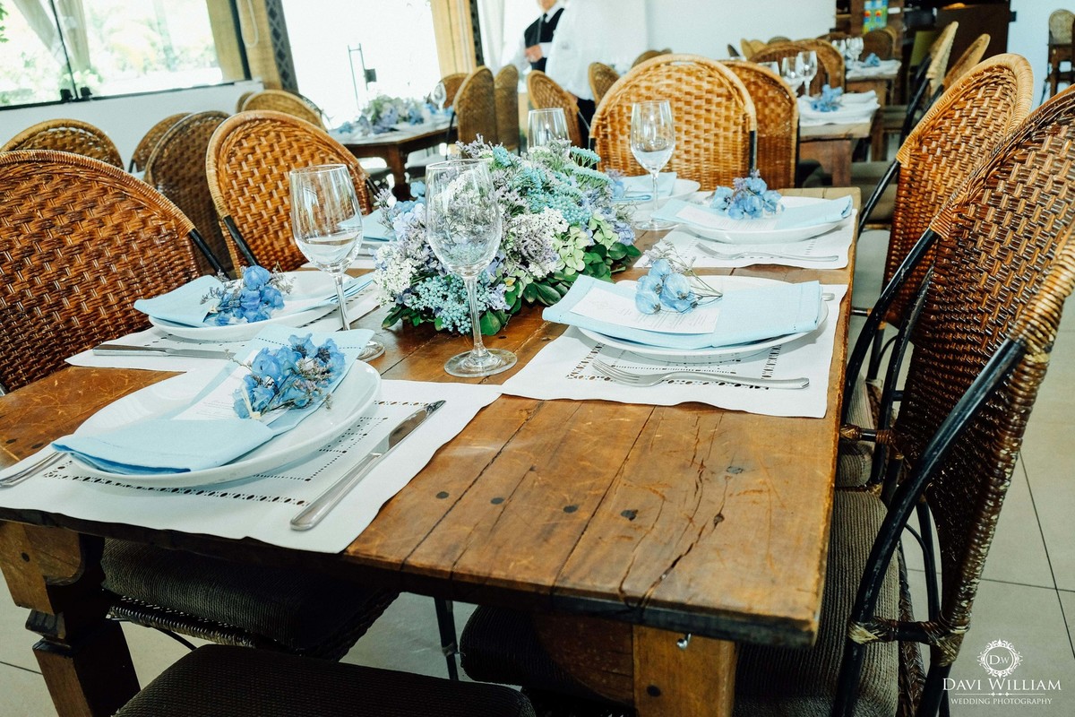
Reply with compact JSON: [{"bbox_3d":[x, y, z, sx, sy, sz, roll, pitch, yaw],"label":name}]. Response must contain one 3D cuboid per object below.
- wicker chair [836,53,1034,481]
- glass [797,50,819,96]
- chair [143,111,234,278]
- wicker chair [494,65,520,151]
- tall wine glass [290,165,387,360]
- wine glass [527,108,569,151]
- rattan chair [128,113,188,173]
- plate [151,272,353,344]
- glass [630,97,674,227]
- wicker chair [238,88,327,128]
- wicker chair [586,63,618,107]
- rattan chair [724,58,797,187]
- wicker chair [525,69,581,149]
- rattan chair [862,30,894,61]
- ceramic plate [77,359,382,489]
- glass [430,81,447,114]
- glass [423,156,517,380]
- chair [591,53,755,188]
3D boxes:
[{"bbox_3d":[0.516,-0.003,1.489,0.560,1.000,0.500,1,22,14],"label":"wicker chair"},{"bbox_3d":[1.082,-1.121,3.236,0.078,0.205,0.078,3,22,22],"label":"glass"},{"bbox_3d":[-1.013,-0.168,2.297,0.560,1.000,0.460,3,22,22],"label":"chair"},{"bbox_3d":[-0.338,-1.132,4.610,0.560,1.000,0.500,3,23,20],"label":"wicker chair"},{"bbox_3d":[-0.239,-0.111,0.944,0.081,0.217,0.081,2,22,22],"label":"tall wine glass"},{"bbox_3d":[0.029,-0.373,1.576,0.081,0.217,0.081,2,22,22],"label":"wine glass"},{"bbox_3d":[-1.423,-0.418,3.084,0.500,1.000,0.560,8,24,29],"label":"rattan chair"},{"bbox_3d":[-0.394,-0.075,1.131,0.268,0.032,0.268,-4,21,2],"label":"plate"},{"bbox_3d":[0.210,-0.350,1.458,0.081,0.217,0.081,2,22,22],"label":"glass"},{"bbox_3d":[-0.847,-0.639,3.449,0.500,1.000,0.560,11,26,35],"label":"wicker chair"},{"bbox_3d":[0.560,-0.855,3.747,0.580,1.030,0.440,4,23,27],"label":"wicker chair"},{"bbox_3d":[0.583,-0.359,2.410,0.440,1.030,0.580,1,21,20],"label":"rattan chair"},{"bbox_3d":[0.303,-0.608,3.142,0.580,1.030,0.440,2,22,23],"label":"wicker chair"},{"bbox_3d":[2.831,-2.251,6.800,0.500,1.000,0.560,4,23,21],"label":"rattan chair"},{"bbox_3d":[-0.278,0.055,0.773,0.268,0.032,0.268,-4,21,2],"label":"ceramic plate"},{"bbox_3d":[-0.538,-1.445,4.536,0.078,0.205,0.078,3,22,22],"label":"glass"},{"bbox_3d":[-0.069,-0.090,0.813,0.077,0.205,0.077,-5,20,2],"label":"glass"},{"bbox_3d":[0.274,-0.188,1.967,0.460,1.000,0.570,5,23,27],"label":"chair"}]

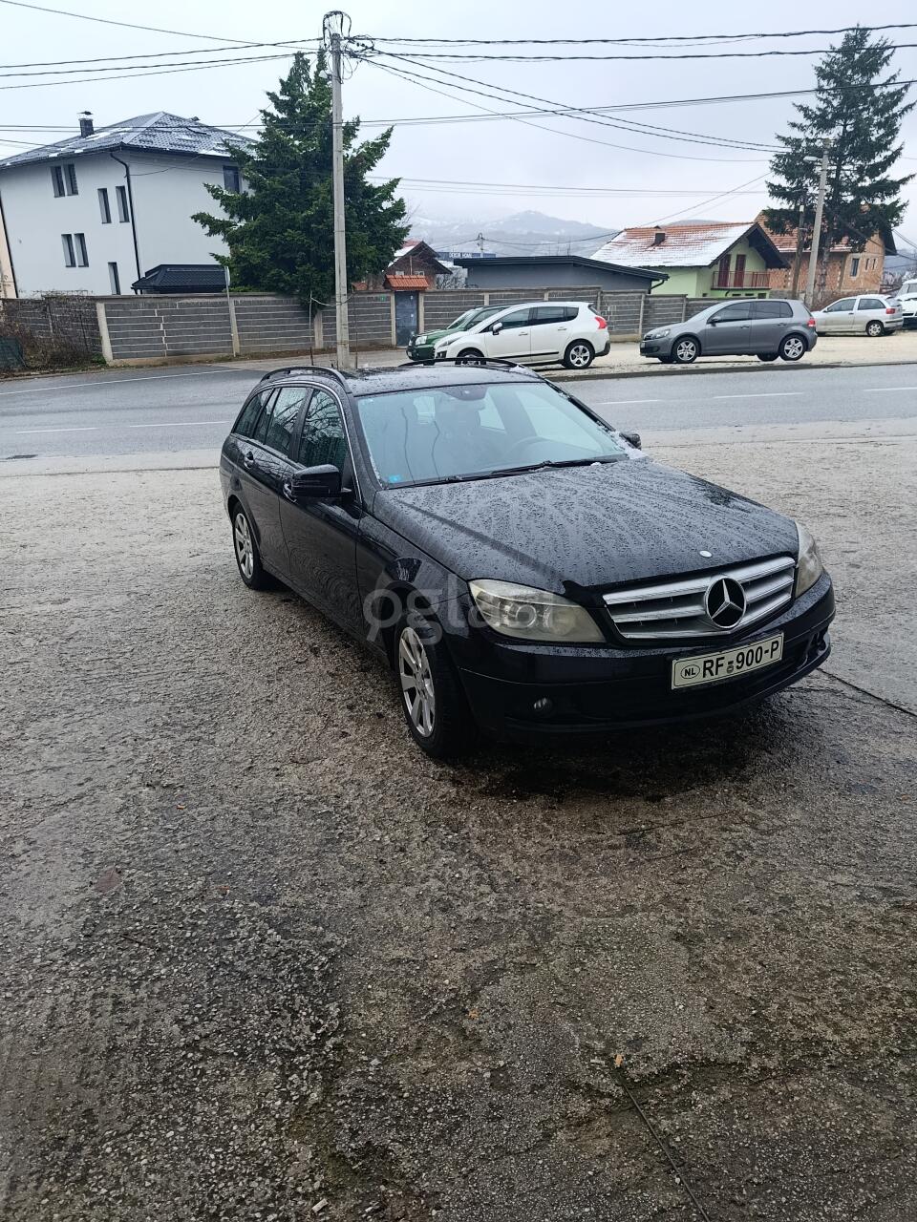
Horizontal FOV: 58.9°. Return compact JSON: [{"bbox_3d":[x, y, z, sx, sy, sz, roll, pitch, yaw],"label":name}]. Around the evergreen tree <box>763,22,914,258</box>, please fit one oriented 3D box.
[{"bbox_3d":[19.610,-22.383,41.853,7.600,13.058,7.400,-1,19,0],"label":"evergreen tree"}]

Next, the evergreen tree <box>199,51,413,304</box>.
[{"bbox_3d":[-5.479,-14.483,29.218,7.600,9.621,7.400,-1,19,0],"label":"evergreen tree"}]

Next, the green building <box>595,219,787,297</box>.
[{"bbox_3d":[15.490,-23.444,57.207,9.500,6.600,11.000,-17,25,-39],"label":"green building"}]

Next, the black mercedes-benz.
[{"bbox_3d":[-0.126,-0.670,4.694,1.820,1.460,4.590,-11,20,-26],"label":"black mercedes-benz"}]

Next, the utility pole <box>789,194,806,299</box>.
[{"bbox_3d":[16.730,-17.509,40.082,0.280,5.585,0.280,-1,19,0],"label":"utility pole"}]

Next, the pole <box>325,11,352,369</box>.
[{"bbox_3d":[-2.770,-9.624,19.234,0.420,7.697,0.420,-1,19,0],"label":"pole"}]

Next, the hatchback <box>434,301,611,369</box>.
[{"bbox_3d":[1.570,-6.860,20.300,4.365,1.640,1.840,-1,19,1],"label":"hatchback"}]

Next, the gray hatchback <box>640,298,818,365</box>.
[{"bbox_3d":[6.740,-7.030,20.370,4.200,1.480,1.790,-1,19,0],"label":"gray hatchback"}]

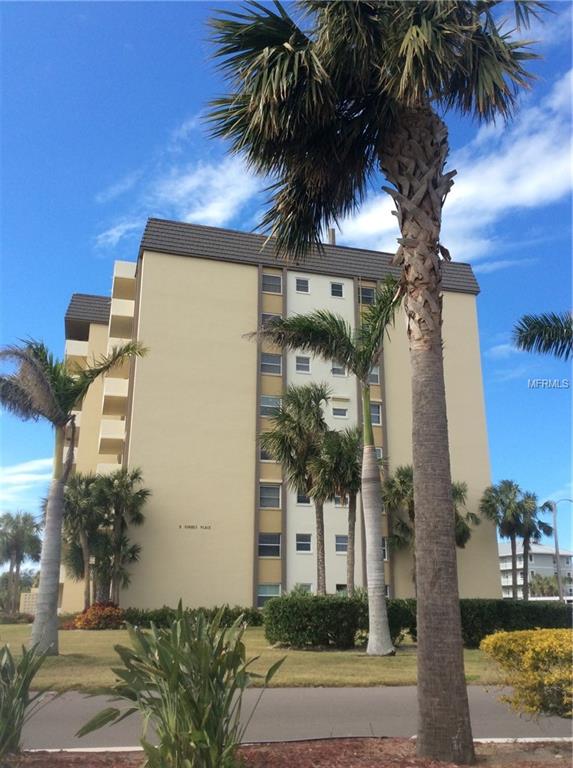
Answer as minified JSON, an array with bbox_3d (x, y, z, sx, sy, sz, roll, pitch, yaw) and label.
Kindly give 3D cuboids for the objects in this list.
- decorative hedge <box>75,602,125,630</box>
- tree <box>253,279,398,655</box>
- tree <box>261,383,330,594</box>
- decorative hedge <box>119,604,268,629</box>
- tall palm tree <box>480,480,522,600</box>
[{"bbox_3d":[-8.653,10.740,32.781,2.128,1.209,2.100,0,-18,0],"label":"decorative hedge"},{"bbox_3d":[1.225,2.019,19.029,4.297,9.854,3.800,0,-18,0],"label":"tree"},{"bbox_3d":[0.431,5.558,33.447,3.284,11.552,3.500,0,-18,0],"label":"tree"},{"bbox_3d":[-4.507,11.523,35.093,7.400,1.094,1.300,5,-19,-14],"label":"decorative hedge"},{"bbox_3d":[12.485,9.551,40.033,2.648,8.146,2.648,0,-18,0],"label":"tall palm tree"}]

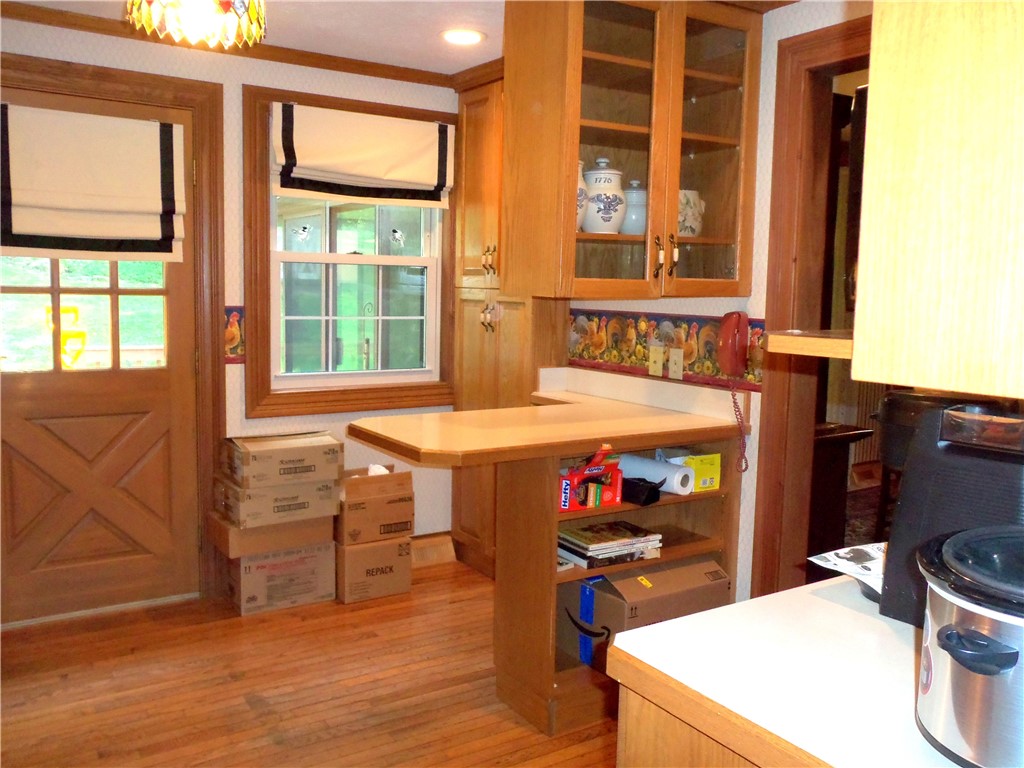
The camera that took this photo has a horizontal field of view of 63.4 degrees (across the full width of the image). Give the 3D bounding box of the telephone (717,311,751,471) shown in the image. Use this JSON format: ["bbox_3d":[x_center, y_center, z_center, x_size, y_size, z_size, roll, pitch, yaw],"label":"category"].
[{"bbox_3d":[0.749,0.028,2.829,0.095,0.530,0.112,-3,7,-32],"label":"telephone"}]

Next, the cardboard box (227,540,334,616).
[{"bbox_3d":[-1.001,0.797,3.588,0.397,0.257,0.285,-3,7,-31],"label":"cardboard box"}]

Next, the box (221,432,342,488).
[{"bbox_3d":[-0.986,0.320,3.540,0.412,0.152,0.342,-3,7,-34],"label":"box"}]

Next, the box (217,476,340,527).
[{"bbox_3d":[-0.997,0.472,3.512,0.414,0.147,0.343,-3,8,-35],"label":"box"}]

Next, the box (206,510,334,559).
[{"bbox_3d":[-1.028,0.609,3.529,0.444,0.129,0.281,-4,8,-37],"label":"box"}]

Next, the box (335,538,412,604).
[{"bbox_3d":[-0.638,0.794,3.695,0.304,0.254,0.240,-3,7,-31],"label":"box"}]

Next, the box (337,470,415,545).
[{"bbox_3d":[-0.624,0.527,3.664,0.310,0.285,0.215,-2,7,-30],"label":"box"}]

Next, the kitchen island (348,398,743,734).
[{"bbox_3d":[0.107,0.576,2.818,1.235,0.905,0.685,-3,7,-32],"label":"kitchen island"}]

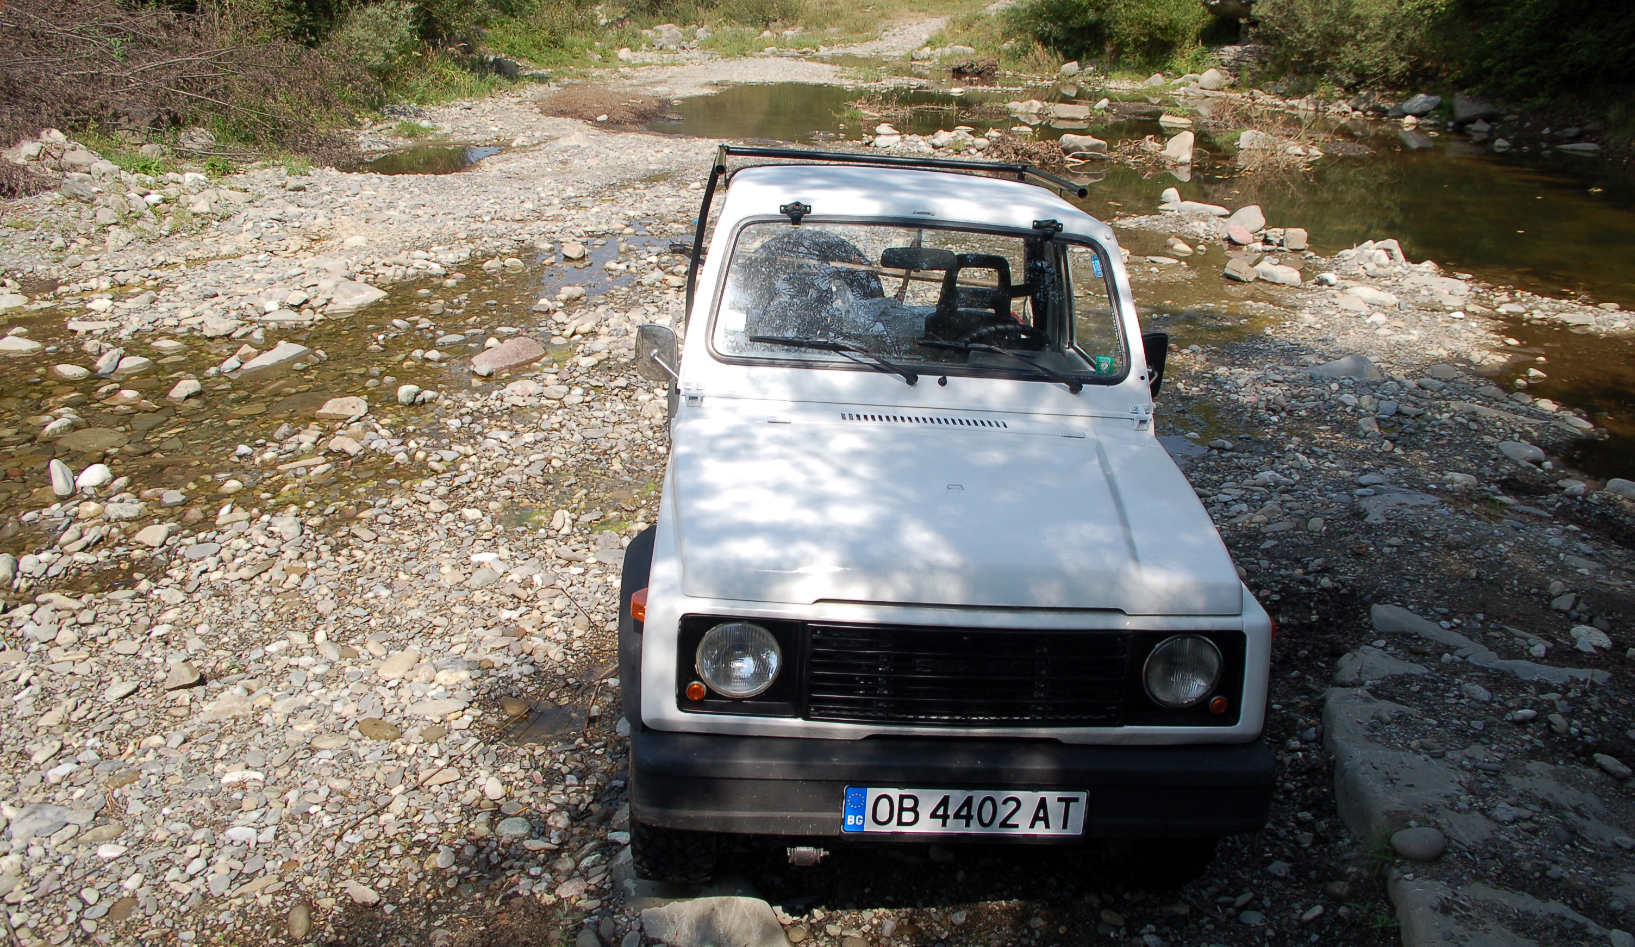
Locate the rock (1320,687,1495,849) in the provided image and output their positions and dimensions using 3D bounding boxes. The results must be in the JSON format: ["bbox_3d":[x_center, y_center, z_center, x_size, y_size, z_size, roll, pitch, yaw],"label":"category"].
[{"bbox_3d":[1.825,0.901,3.802,0.460,0.150,0.800,4,21,15],"label":"rock"}]

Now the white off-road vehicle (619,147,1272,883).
[{"bbox_3d":[0.240,-0.120,4.109,1.580,1.740,3.420,2,19,-4],"label":"white off-road vehicle"}]

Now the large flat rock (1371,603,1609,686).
[{"bbox_3d":[2.444,0.638,4.527,0.810,0.100,0.250,13,25,34],"label":"large flat rock"}]

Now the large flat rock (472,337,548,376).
[{"bbox_3d":[-2.211,-0.844,8.768,0.380,0.150,0.530,13,25,34],"label":"large flat rock"}]

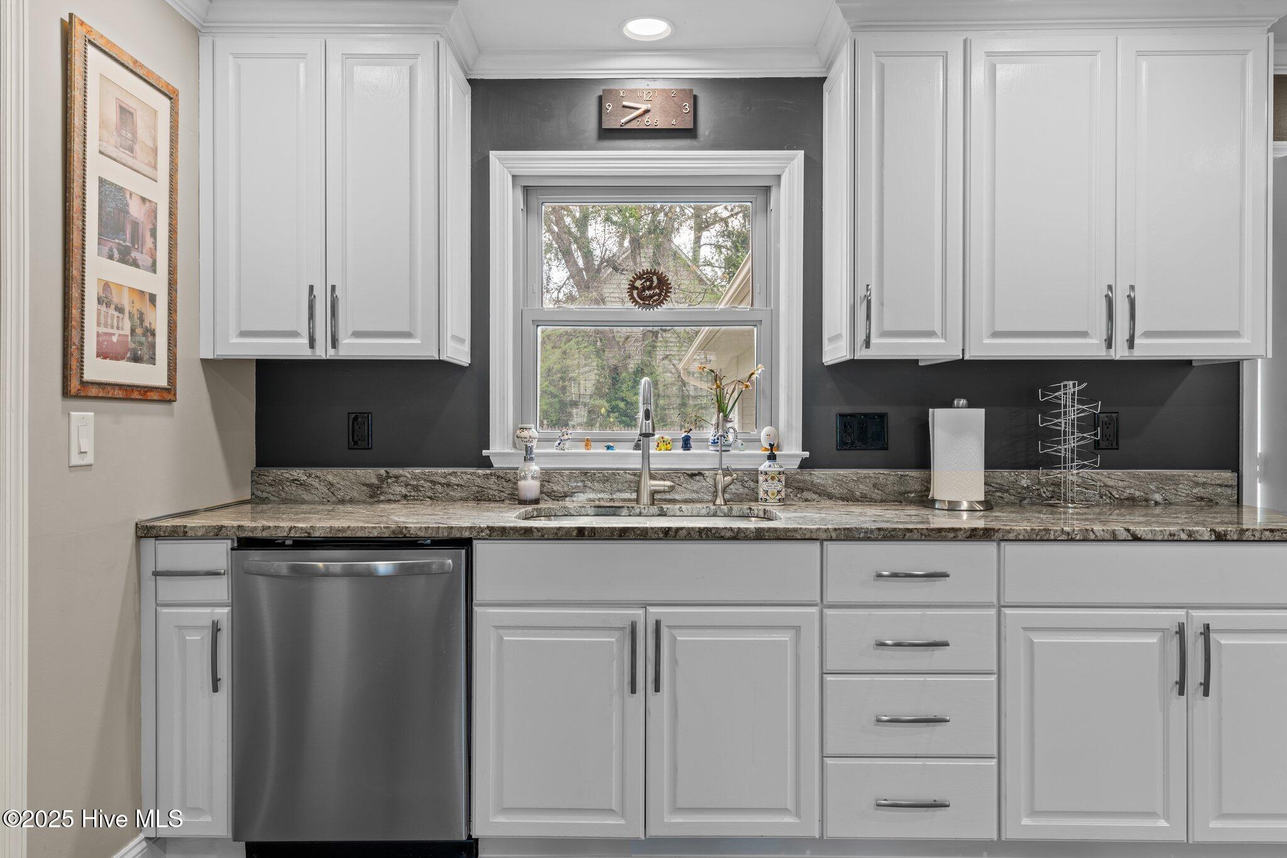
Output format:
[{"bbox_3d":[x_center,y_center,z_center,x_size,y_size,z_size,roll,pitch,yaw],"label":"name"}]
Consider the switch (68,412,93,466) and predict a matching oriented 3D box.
[{"bbox_3d":[-1.301,0.024,1.990,0.010,0.125,0.080,0,0,0],"label":"switch"}]

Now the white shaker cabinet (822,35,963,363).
[{"bbox_3d":[0.754,-0.667,2.638,0.331,0.929,0.368,0,0,1],"label":"white shaker cabinet"}]

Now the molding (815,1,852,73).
[{"bbox_3d":[0.578,-1.196,2.615,0.057,0.100,0.410,0,0,1],"label":"molding"}]

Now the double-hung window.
[{"bbox_3d":[0.011,-0.394,2.990,0.885,0.915,0.100,0,0,0],"label":"double-hung window"}]

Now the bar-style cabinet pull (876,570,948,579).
[{"bbox_3d":[0.679,0.367,2.169,0.185,0.019,0.034,0,0,1],"label":"bar-style cabinet pull"}]

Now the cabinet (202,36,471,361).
[{"bbox_3d":[-0.929,-0.674,2.656,0.716,0.939,0.368,0,0,1],"label":"cabinet"}]

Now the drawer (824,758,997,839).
[{"bbox_3d":[0.688,0.950,2.195,0.442,0.209,0.055,0,0,0],"label":"drawer"}]

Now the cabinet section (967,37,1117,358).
[{"bbox_3d":[1.145,-0.667,2.625,0.432,0.925,0.340,0,0,0],"label":"cabinet section"}]

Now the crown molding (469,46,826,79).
[{"bbox_3d":[0.013,-1.202,2.825,1.190,0.072,0.070,0,0,0],"label":"crown molding"}]

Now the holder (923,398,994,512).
[{"bbox_3d":[0.986,0.075,2.683,0.220,0.344,0.220,0,0,1],"label":"holder"}]

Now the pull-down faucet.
[{"bbox_3d":[0.040,0.043,2.673,0.123,0.406,0.245,0,0,1],"label":"pull-down faucet"}]

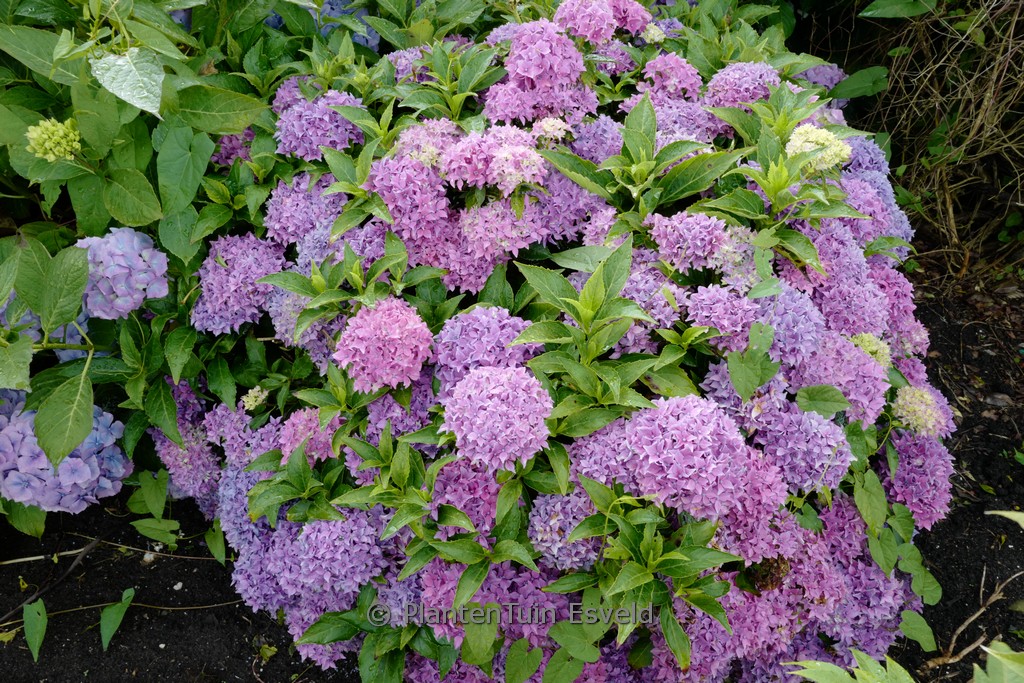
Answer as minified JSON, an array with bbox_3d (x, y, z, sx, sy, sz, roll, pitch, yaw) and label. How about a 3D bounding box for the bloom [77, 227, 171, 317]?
[{"bbox_3d":[-0.673,-0.119,1.380,0.155,0.140,0.150,0,35,0],"label":"bloom"}]

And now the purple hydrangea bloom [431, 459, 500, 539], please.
[{"bbox_3d":[-0.067,0.228,1.170,0.125,0.120,0.125,0,37,0],"label":"purple hydrangea bloom"}]

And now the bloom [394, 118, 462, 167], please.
[{"bbox_3d":[-0.150,-0.352,1.430,0.135,0.110,0.130,0,37,0],"label":"bloom"}]

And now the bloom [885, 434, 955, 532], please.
[{"bbox_3d":[0.727,0.250,1.420,0.130,0.160,0.140,0,36,0],"label":"bloom"}]

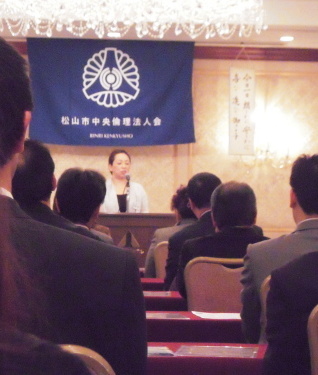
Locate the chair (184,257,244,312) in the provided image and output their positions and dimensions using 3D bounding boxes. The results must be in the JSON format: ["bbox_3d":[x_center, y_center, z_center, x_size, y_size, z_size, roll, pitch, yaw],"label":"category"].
[{"bbox_3d":[0.275,0.721,6.550,0.425,0.890,0.550,1,-1,-3],"label":"chair"}]

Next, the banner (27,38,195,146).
[{"bbox_3d":[-0.411,-0.820,14.000,1.450,0.910,0.040,1,-1,-4],"label":"banner"}]

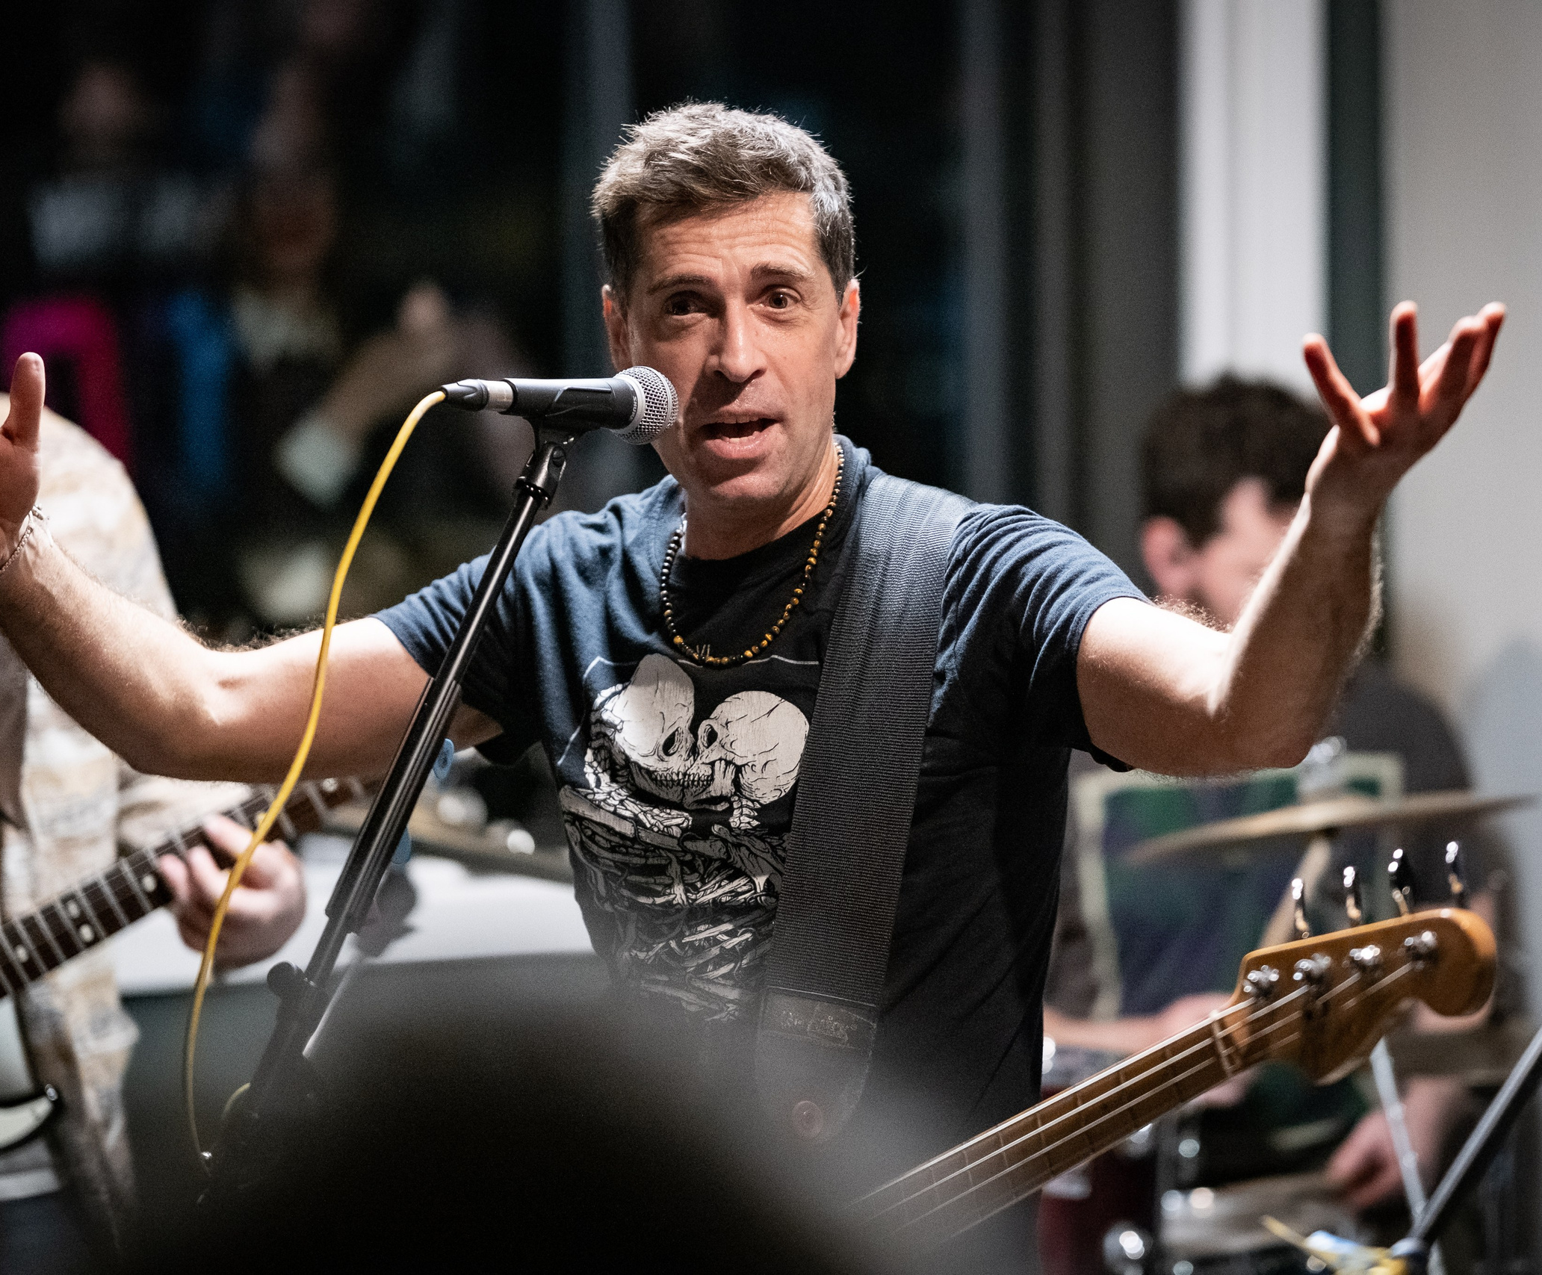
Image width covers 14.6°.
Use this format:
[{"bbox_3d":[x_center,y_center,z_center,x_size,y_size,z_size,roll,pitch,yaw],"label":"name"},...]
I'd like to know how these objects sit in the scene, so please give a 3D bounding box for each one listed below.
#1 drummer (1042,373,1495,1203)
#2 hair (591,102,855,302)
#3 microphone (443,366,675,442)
[{"bbox_3d":[0.470,0.430,5.730,0.580,1.360,0.720,0,5,3],"label":"drummer"},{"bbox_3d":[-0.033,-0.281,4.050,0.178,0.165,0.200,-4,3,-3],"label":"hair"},{"bbox_3d":[-0.136,-0.150,3.815,0.052,0.053,0.205,4,2,40],"label":"microphone"}]

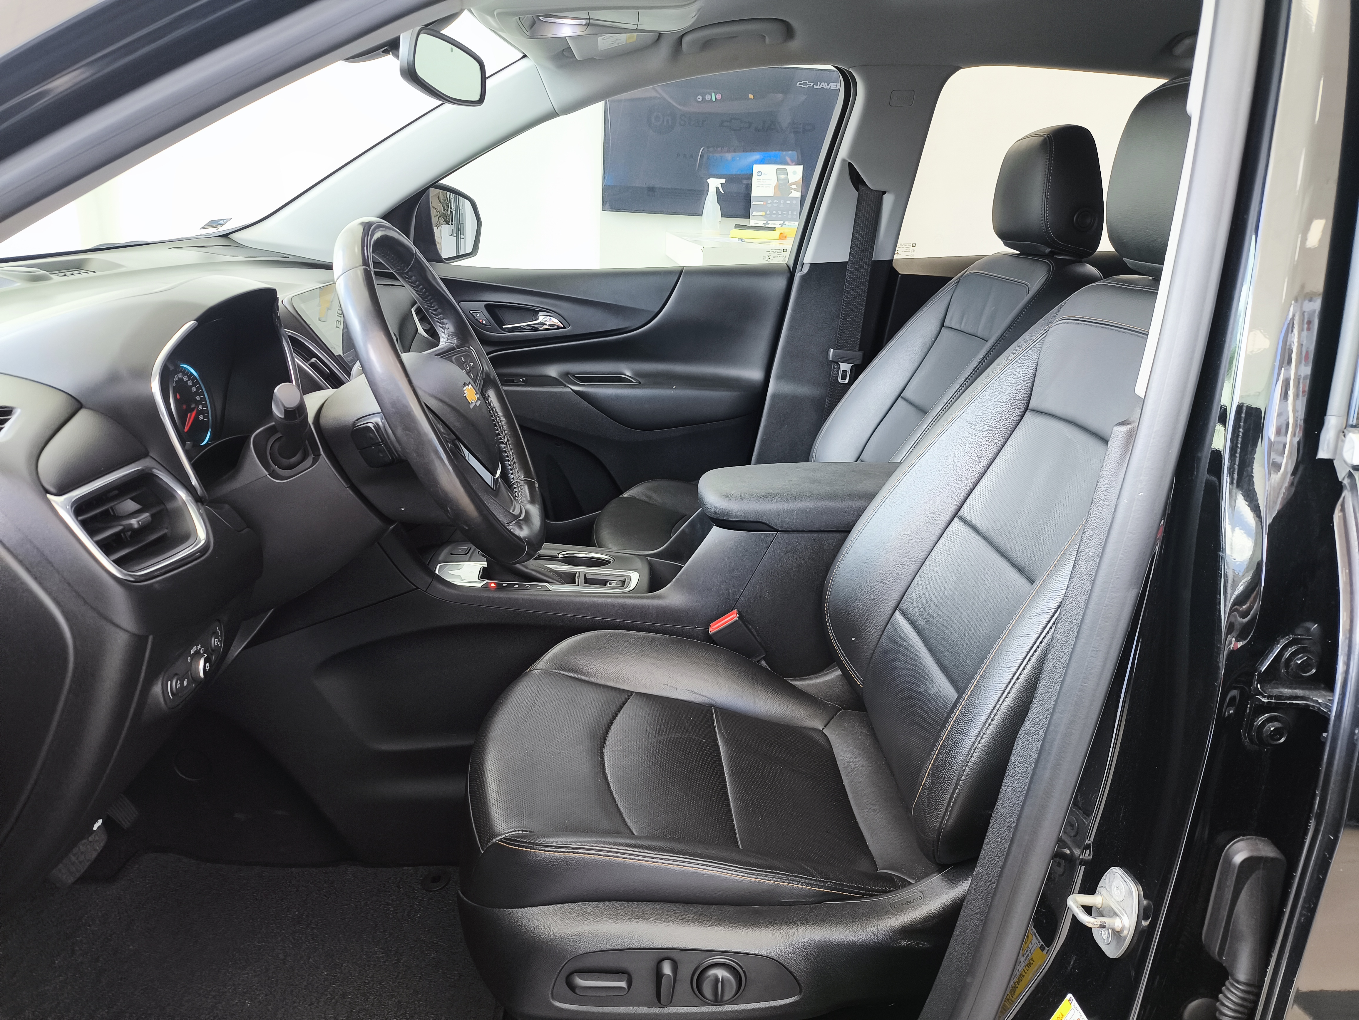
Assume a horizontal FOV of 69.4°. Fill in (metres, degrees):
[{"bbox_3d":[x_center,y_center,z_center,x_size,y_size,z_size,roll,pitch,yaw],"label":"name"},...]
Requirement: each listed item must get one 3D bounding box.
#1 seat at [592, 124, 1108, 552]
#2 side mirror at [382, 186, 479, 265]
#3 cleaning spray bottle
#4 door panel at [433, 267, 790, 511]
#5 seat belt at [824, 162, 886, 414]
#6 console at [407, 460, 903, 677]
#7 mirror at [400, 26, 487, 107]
[{"bbox_3d":[0.246,-0.161,1.753,0.820,1.010,0.530,2,17,-3],"label":"seat"},{"bbox_3d":[-0.545,-0.643,2.205,0.140,0.175,0.240,7,18,14],"label":"side mirror"},{"bbox_3d":[0.150,-1.314,4.280,0.095,0.240,0.075,4,17,4],"label":"cleaning spray bottle"},{"bbox_3d":[-0.207,-0.213,2.064,0.860,0.630,0.130,2,17,-3],"label":"door panel"},{"bbox_3d":[0.358,-0.429,1.993,0.085,0.540,0.060,2,17,-3],"label":"seat belt"},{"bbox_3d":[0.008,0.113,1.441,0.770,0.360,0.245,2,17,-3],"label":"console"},{"bbox_3d":[-0.298,-0.551,1.223,0.042,0.075,0.240,10,18,6],"label":"mirror"}]

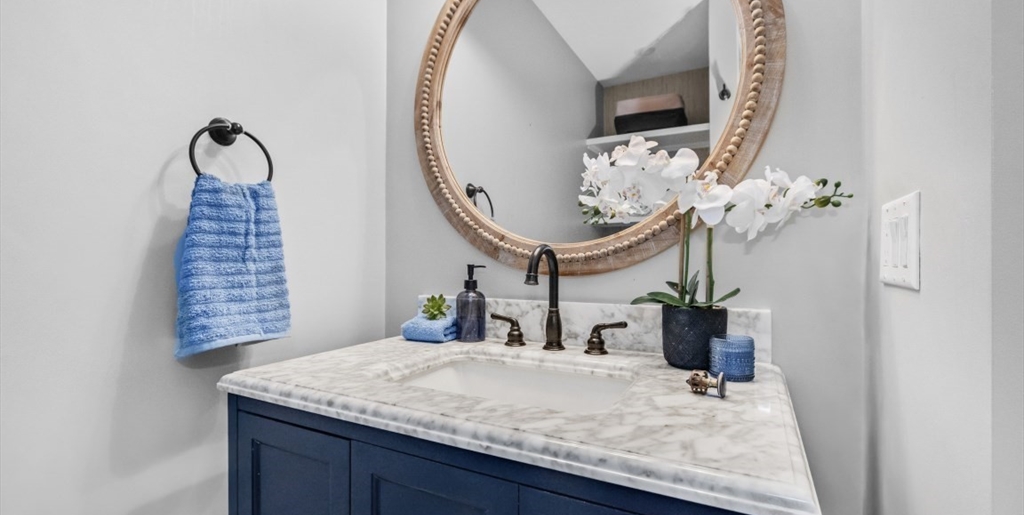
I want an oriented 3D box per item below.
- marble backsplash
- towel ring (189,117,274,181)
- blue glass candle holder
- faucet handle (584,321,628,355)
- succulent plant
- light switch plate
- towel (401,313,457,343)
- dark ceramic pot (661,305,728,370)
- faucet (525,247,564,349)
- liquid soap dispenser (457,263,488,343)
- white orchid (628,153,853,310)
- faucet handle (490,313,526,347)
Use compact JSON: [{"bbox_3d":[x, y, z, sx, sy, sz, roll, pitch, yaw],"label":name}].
[{"bbox_3d":[0.125,0.161,1.058,0.877,0.108,0.020,0,0,26],"label":"marble backsplash"},{"bbox_3d":[-0.577,-0.204,0.870,0.070,0.177,0.156,0,0,26],"label":"towel ring"},{"bbox_3d":[0.399,0.180,0.774,0.074,0.070,0.074,0,0,26],"label":"blue glass candle holder"},{"bbox_3d":[0.207,0.174,0.936,0.093,0.073,0.052,0,0,27],"label":"faucet handle"},{"bbox_3d":[-0.201,0.132,1.130,0.075,0.064,0.070,0,0,0],"label":"succulent plant"},{"bbox_3d":[0.525,-0.020,0.580,0.008,0.117,0.163,0,0,29],"label":"light switch plate"},{"bbox_3d":[-0.206,0.188,1.136,0.126,0.055,0.102,0,0,26],"label":"towel"},{"bbox_3d":[0.361,0.155,0.845,0.119,0.115,0.119,0,0,27],"label":"dark ceramic pot"},{"bbox_3d":[0.073,0.093,0.954,0.054,0.244,0.177,0,0,26],"label":"faucet"},{"bbox_3d":[-0.103,0.115,1.098,0.078,0.195,0.074,0,0,0],"label":"liquid soap dispenser"},{"bbox_3d":[0.410,-0.050,0.801,0.375,0.295,0.170,0,0,27],"label":"white orchid"},{"bbox_3d":[-0.010,0.175,1.044,0.094,0.072,0.052,0,0,27],"label":"faucet handle"}]

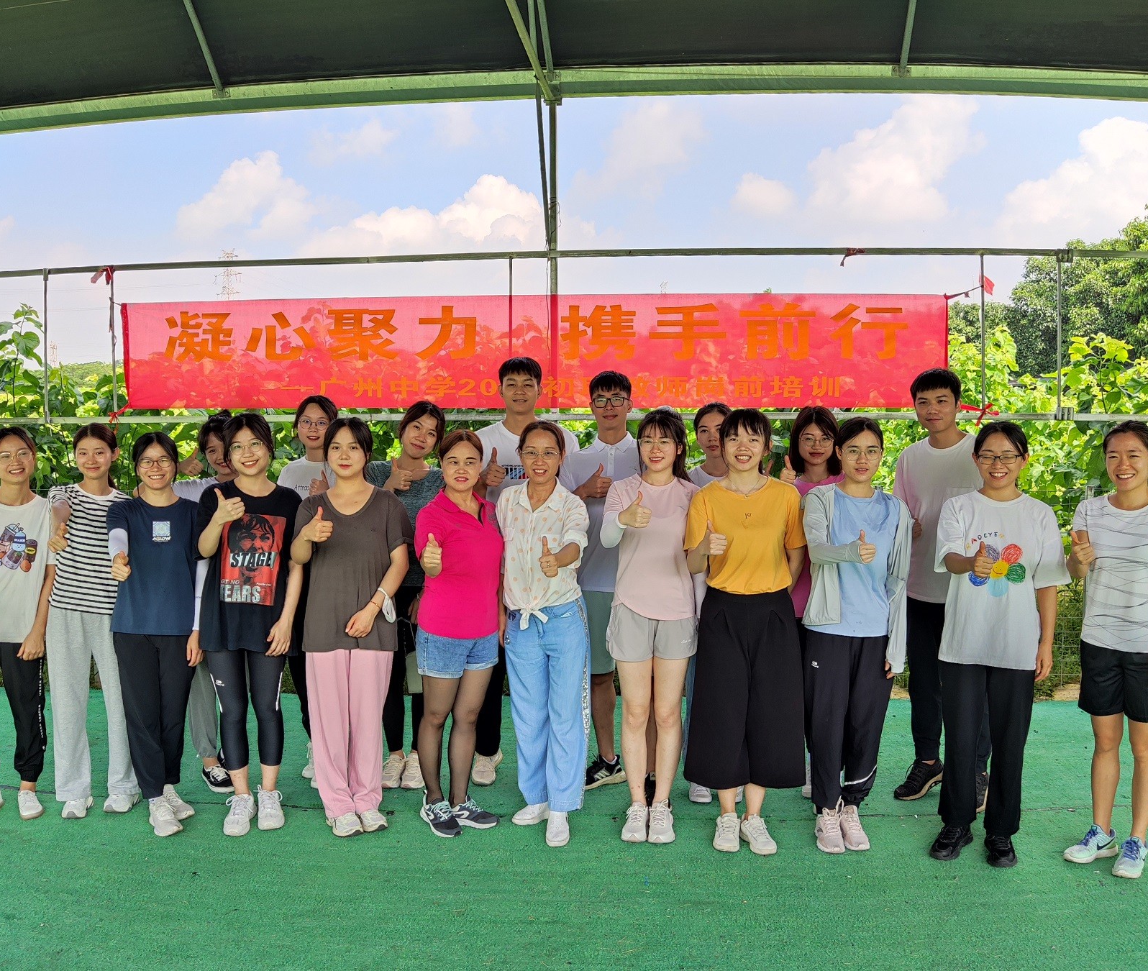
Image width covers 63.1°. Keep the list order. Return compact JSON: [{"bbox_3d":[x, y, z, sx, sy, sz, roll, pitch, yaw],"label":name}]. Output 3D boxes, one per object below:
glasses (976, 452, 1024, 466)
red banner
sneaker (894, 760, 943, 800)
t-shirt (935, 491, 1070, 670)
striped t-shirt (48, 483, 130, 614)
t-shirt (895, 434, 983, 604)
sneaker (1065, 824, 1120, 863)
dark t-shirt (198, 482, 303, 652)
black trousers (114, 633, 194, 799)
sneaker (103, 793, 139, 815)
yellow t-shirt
[{"bbox_3d":[1.492,-0.102,3.287,0.147,0.045,0.145,2,10,22],"label":"glasses"},{"bbox_3d":[-0.282,-0.757,5.377,4.770,0.635,0.050,0,4,3],"label":"red banner"},{"bbox_3d":[1.485,1.251,4.043,0.105,0.108,0.280,5,8,45],"label":"sneaker"},{"bbox_3d":[1.525,0.333,3.376,0.460,0.630,0.280,2,6,16],"label":"t-shirt"},{"bbox_3d":[-1.919,0.255,3.746,0.373,0.531,0.290,-1,4,-8],"label":"striped t-shirt"},{"bbox_3d":[1.523,0.140,3.862,0.434,0.710,0.280,0,4,5],"label":"t-shirt"},{"bbox_3d":[1.895,1.287,3.406,0.255,0.115,0.095,-2,5,-30],"label":"sneaker"},{"bbox_3d":[-1.284,0.312,3.708,0.398,0.654,0.300,-1,4,-18],"label":"dark t-shirt"},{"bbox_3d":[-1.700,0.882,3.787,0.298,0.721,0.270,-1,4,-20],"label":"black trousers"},{"bbox_3d":[-1.865,1.255,3.866,0.095,0.110,0.250,0,4,2],"label":"sneaker"},{"bbox_3d":[0.635,0.190,3.455,0.443,0.437,0.280,0,4,3],"label":"yellow t-shirt"}]

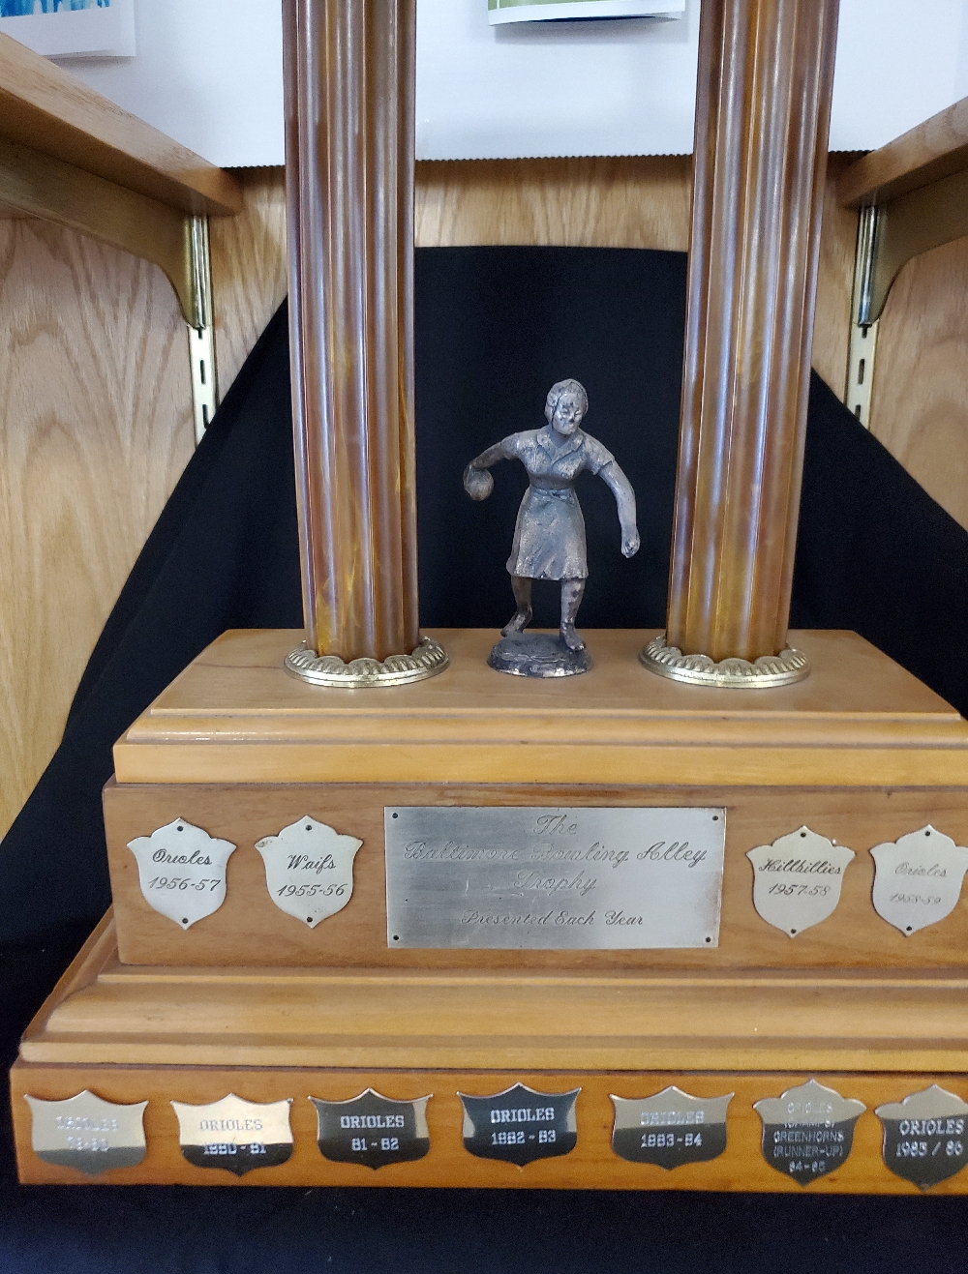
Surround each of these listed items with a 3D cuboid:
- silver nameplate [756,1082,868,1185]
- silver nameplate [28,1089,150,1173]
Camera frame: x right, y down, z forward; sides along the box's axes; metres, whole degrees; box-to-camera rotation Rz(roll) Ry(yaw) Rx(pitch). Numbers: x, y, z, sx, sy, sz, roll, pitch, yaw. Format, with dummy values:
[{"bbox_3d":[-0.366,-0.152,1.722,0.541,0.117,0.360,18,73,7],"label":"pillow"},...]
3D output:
[{"bbox_3d":[0.115,0.176,0.342,0.040,0.045,0.002,0,14,0],"label":"silver nameplate"},{"bbox_3d":[-0.140,0.177,0.345,0.044,0.036,0.002,0,14,0],"label":"silver nameplate"}]

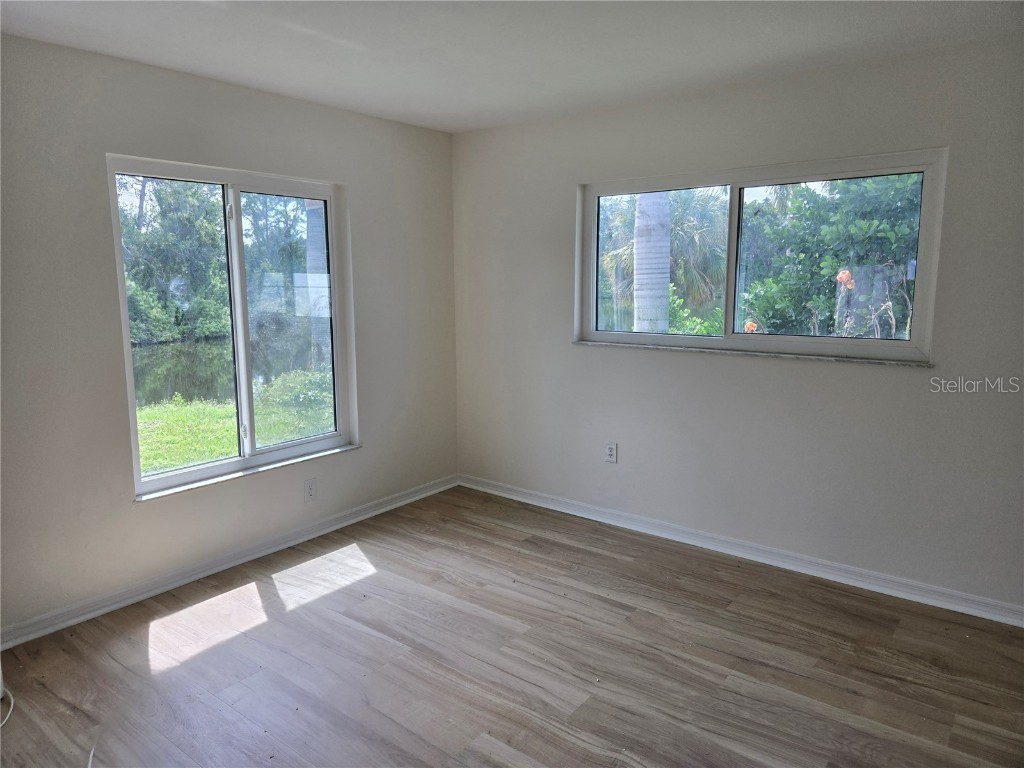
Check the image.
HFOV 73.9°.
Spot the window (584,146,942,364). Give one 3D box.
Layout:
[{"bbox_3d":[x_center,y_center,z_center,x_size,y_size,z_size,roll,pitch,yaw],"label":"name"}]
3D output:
[{"bbox_3d":[1.164,-0.644,3.591,1.877,0.932,0.100,7,11,37],"label":"window"}]

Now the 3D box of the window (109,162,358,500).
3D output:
[{"bbox_3d":[-1.387,-0.314,3.596,0.100,1.555,1.299,7,11,37],"label":"window"}]

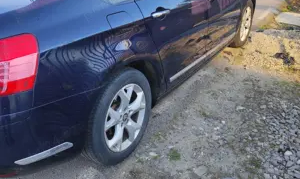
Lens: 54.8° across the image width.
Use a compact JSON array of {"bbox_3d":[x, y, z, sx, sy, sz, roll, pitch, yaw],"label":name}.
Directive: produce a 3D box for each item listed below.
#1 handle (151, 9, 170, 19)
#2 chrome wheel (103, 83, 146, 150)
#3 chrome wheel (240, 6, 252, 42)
[{"bbox_3d":[0.075,-0.509,1.934,0.050,0.050,0.220,15,31,29],"label":"handle"},{"bbox_3d":[-0.179,0.181,1.941,0.090,0.460,0.460,15,31,29],"label":"chrome wheel"},{"bbox_3d":[1.323,-0.917,4.053,0.120,0.460,0.460,15,31,29],"label":"chrome wheel"}]

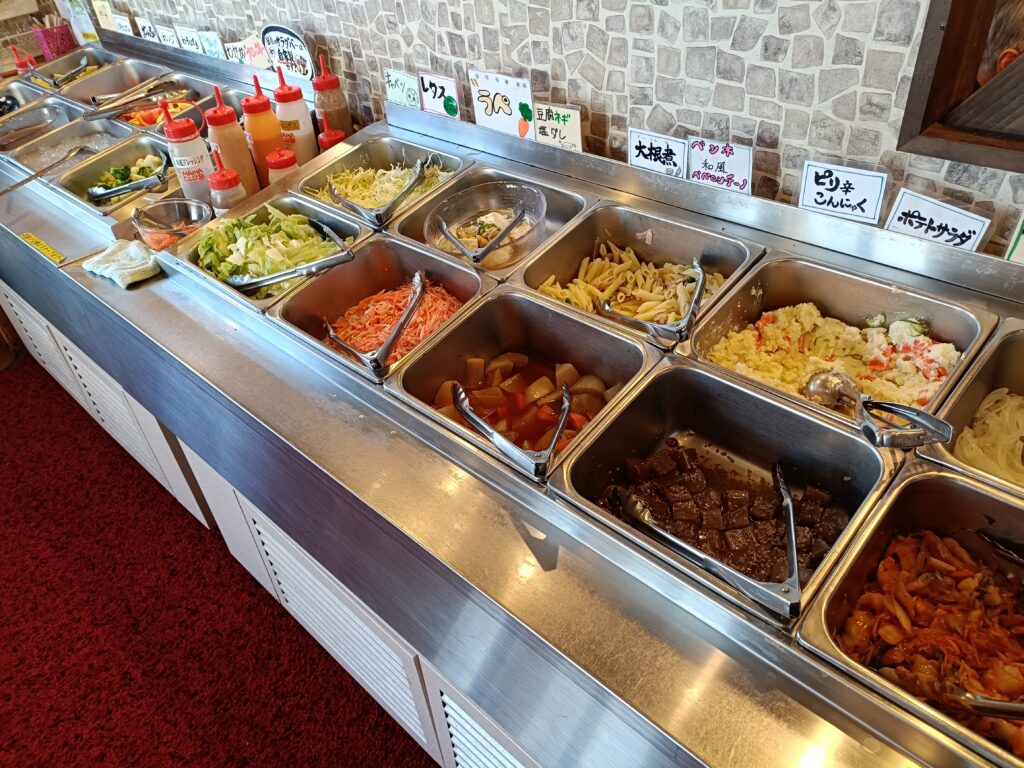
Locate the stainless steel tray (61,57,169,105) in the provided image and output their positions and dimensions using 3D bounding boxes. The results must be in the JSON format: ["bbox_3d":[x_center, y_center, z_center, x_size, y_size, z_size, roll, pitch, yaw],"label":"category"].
[{"bbox_3d":[-1.243,-0.910,2.349,0.325,0.100,0.265,28,59,35],"label":"stainless steel tray"}]

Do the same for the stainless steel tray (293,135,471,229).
[{"bbox_3d":[-0.274,-0.409,1.626,0.325,0.102,0.265,27,58,35],"label":"stainless steel tray"}]

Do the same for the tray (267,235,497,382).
[{"bbox_3d":[-0.220,-0.111,1.312,0.325,0.102,0.265,27,58,35],"label":"tray"}]

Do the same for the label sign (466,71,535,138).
[{"bbox_3d":[-0.019,-0.544,1.456,0.166,0.125,0.004,27,47,35],"label":"label sign"}]

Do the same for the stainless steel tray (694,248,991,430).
[{"bbox_3d":[0.444,-0.030,1.048,0.325,0.102,0.265,27,58,35],"label":"stainless steel tray"}]

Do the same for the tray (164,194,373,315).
[{"bbox_3d":[-0.459,-0.241,1.486,0.327,0.100,0.266,28,58,35],"label":"tray"}]

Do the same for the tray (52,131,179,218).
[{"bbox_3d":[-0.955,-0.500,1.873,0.327,0.100,0.266,28,58,35],"label":"tray"}]

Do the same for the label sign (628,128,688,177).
[{"bbox_3d":[0.250,-0.394,1.274,0.118,0.072,0.005,28,48,35],"label":"label sign"}]

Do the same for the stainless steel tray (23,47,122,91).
[{"bbox_3d":[-1.493,-1.039,2.548,0.327,0.100,0.266,28,58,35],"label":"stainless steel tray"}]

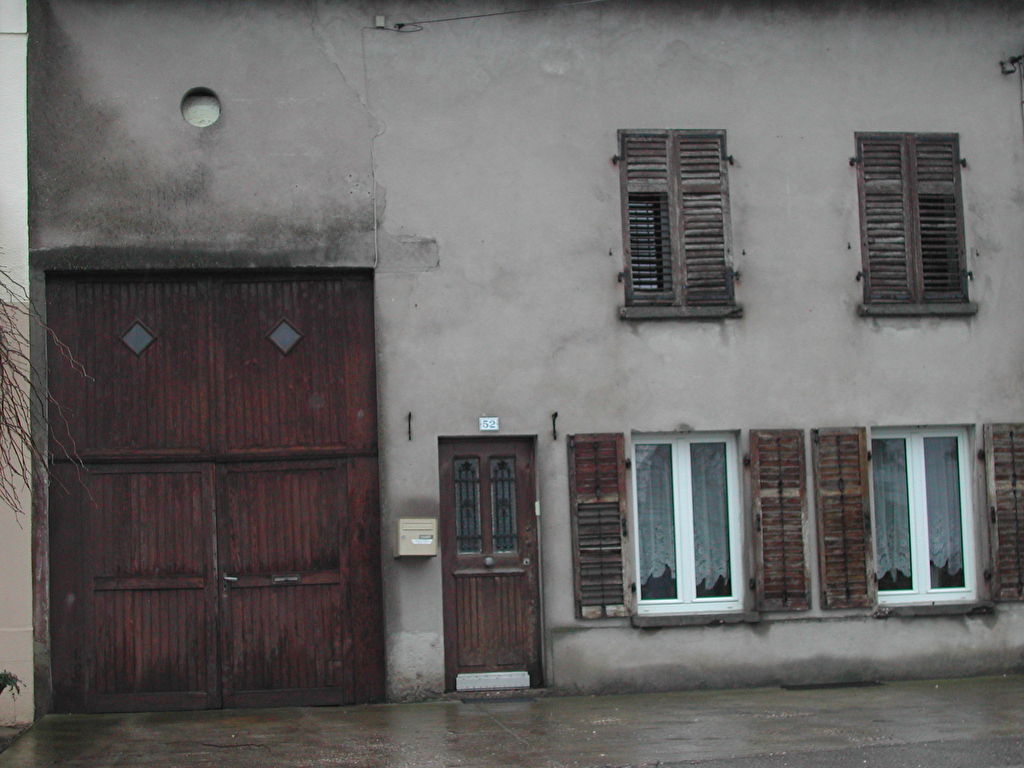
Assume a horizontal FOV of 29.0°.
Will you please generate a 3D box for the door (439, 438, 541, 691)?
[{"bbox_3d":[-0.201,1.508,16.728,0.836,2.101,0.080,-1,-6,-10],"label":"door"}]

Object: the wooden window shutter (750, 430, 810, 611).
[{"bbox_3d":[2.295,1.167,16.966,0.484,1.538,0.050,-1,-6,-10],"label":"wooden window shutter"}]

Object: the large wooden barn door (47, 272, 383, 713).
[{"bbox_3d":[-2.444,0.871,16.400,2.683,3.576,0.100,-1,-6,-10],"label":"large wooden barn door"}]

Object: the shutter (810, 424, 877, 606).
[{"bbox_3d":[2.847,1.158,17.063,0.493,1.537,0.050,-1,-6,-10],"label":"shutter"}]

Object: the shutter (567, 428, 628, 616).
[{"bbox_3d":[0.734,1.196,16.689,0.486,1.543,0.050,-1,-6,-10],"label":"shutter"}]

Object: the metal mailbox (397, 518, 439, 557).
[{"bbox_3d":[-0.787,1.263,16.263,0.301,0.295,0.380,-1,-6,-10],"label":"metal mailbox"}]

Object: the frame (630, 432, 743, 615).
[{"bbox_3d":[1.486,1.192,17.046,0.961,1.545,0.090,-1,-6,-10],"label":"frame"}]

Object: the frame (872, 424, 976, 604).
[{"bbox_3d":[3.588,1.155,17.418,0.961,1.546,0.090,-1,-6,-10],"label":"frame"}]

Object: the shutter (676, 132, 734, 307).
[{"bbox_3d":[1.655,-1.436,17.159,0.489,1.537,0.050,-1,-6,-10],"label":"shutter"}]

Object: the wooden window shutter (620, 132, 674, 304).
[{"bbox_3d":[1.177,-1.427,17.075,0.482,1.530,0.050,-1,-6,-10],"label":"wooden window shutter"}]

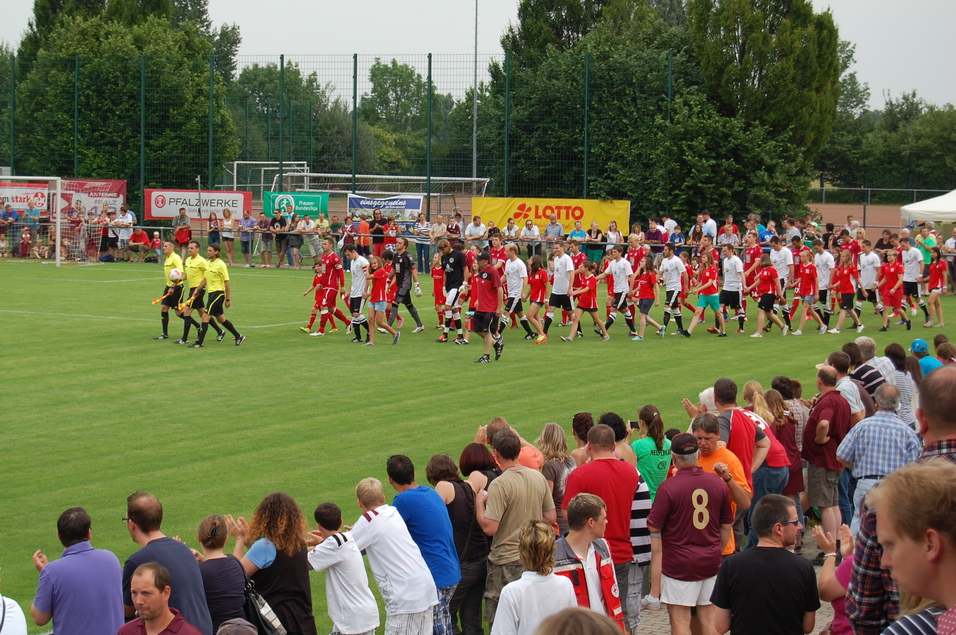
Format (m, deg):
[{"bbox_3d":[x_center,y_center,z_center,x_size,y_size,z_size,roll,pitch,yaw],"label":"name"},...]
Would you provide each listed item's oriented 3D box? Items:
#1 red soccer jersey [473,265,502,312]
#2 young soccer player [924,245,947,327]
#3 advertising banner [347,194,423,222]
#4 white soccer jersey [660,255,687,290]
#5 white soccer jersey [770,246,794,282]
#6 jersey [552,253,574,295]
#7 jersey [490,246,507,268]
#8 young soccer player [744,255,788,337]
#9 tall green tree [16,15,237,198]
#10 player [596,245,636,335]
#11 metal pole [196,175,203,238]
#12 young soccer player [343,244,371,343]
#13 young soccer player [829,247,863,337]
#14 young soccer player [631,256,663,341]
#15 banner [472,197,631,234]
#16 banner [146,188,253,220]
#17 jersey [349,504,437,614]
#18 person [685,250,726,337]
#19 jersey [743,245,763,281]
[{"bbox_3d":[0.175,-0.461,34.600,0.330,0.750,0.480,-1,4,-25],"label":"red soccer jersey"},{"bbox_3d":[9.355,-0.624,44.474,0.430,1.620,0.430,-2,5,-38],"label":"young soccer player"},{"bbox_3d":[-2.754,-2.963,64.952,2.500,1.360,0.060,3,4,25],"label":"advertising banner"},{"bbox_3d":[3.705,-0.849,41.214,0.340,0.700,0.520,-2,5,-40],"label":"white soccer jersey"},{"bbox_3d":[6.044,-1.063,43.200,0.270,0.690,0.480,-1,4,-30],"label":"white soccer jersey"},{"bbox_3d":[1.578,-0.799,40.133,0.300,0.740,0.500,-1,5,-33],"label":"jersey"},{"bbox_3d":[0.413,-1.049,42.400,0.260,0.700,0.460,-2,5,-38],"label":"jersey"},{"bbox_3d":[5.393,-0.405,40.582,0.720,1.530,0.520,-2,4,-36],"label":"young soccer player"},{"bbox_3d":[-11.751,-6.201,72.763,7.200,7.900,7.000,3,4,25],"label":"tall green tree"},{"bbox_3d":[2.567,-0.506,40.313,0.750,1.690,0.560,-2,5,-38],"label":"player"},{"bbox_3d":[-8.412,-2.980,66.164,0.100,2.600,0.100,-1,4,25],"label":"metal pole"},{"bbox_3d":[-2.106,-0.425,37.876,0.360,1.690,0.480,-1,4,-30],"label":"young soccer player"},{"bbox_3d":[7.207,-0.511,42.388,0.580,1.630,0.440,-1,4,-30],"label":"young soccer player"},{"bbox_3d":[3.086,-0.344,39.590,0.520,1.500,0.440,-1,4,-30],"label":"young soccer player"},{"bbox_3d":[2.085,-2.913,62.800,5.000,1.000,0.050,3,4,25],"label":"banner"},{"bbox_3d":[-8.835,-3.521,68.747,4.000,0.970,0.040,3,4,24],"label":"banner"},{"bbox_3d":[-0.503,1.397,12.500,0.440,0.640,0.300,-2,-17,-38],"label":"jersey"},{"bbox_3d":[4.332,-0.440,41.208,0.800,1.590,0.500,-1,4,-26],"label":"person"},{"bbox_3d":[5.825,-1.161,45.900,0.260,0.710,0.460,-2,4,-33],"label":"jersey"}]

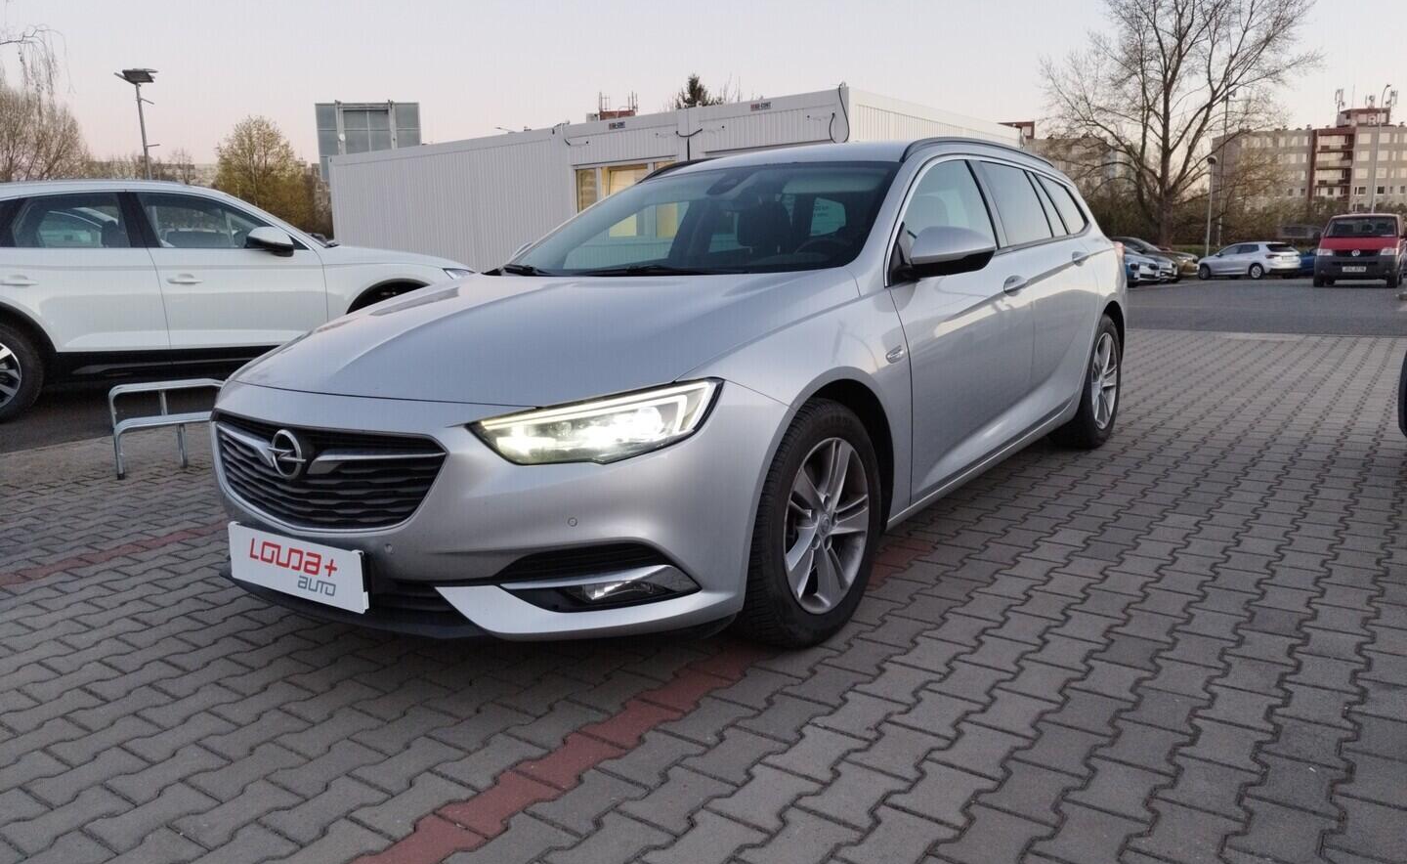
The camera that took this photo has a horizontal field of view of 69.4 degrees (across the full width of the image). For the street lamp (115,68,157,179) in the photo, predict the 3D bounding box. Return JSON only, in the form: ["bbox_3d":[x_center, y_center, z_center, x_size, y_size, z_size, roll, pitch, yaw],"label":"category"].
[{"bbox_3d":[-12.204,-5.143,22.459,0.950,5.477,0.850,-7,11,-30],"label":"street lamp"}]

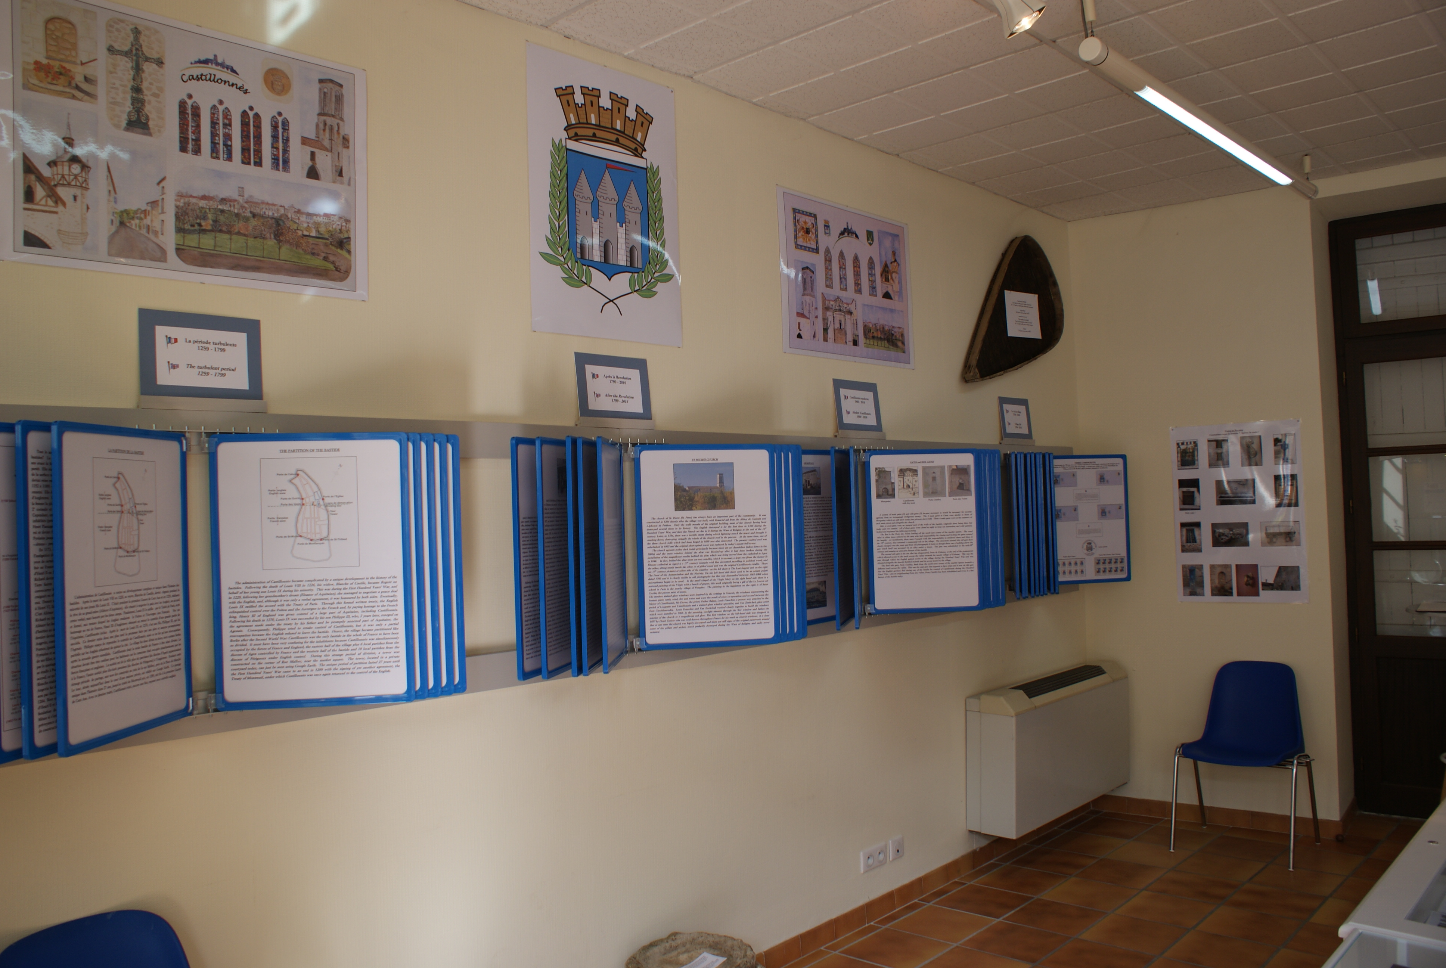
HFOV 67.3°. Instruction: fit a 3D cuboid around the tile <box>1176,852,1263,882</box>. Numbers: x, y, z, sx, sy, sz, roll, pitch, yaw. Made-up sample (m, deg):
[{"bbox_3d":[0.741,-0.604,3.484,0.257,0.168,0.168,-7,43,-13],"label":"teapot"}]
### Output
[{"bbox_3d":[2.099,1.617,4.569,0.295,0.010,0.295,-4,-2,43],"label":"tile"}]

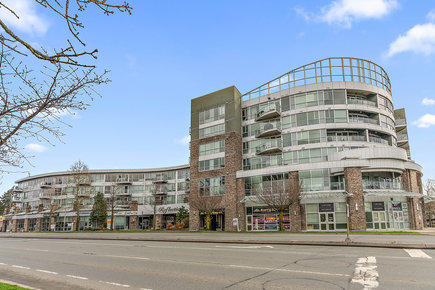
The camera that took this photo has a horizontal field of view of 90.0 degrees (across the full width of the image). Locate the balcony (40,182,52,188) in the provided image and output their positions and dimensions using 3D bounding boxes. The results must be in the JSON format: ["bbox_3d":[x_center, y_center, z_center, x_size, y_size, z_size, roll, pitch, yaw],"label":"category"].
[{"bbox_3d":[-41.000,9.700,52.500,3.300,1.350,1.500,-4,-11,23],"label":"balcony"}]

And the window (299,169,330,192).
[{"bbox_3d":[14.000,5.100,31.000,4.200,3.300,0.200,-3,-10,17],"label":"window"}]

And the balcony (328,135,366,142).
[{"bbox_3d":[18.742,-0.944,31.600,5.600,1.250,1.800,0,-11,0],"label":"balcony"}]

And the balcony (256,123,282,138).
[{"bbox_3d":[7.750,-2.200,33.600,4.000,1.400,1.600,-5,-11,24],"label":"balcony"}]

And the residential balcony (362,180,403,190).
[{"bbox_3d":[22.362,5.456,29.300,5.700,1.300,2.000,1,-11,-6],"label":"residential balcony"}]

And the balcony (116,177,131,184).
[{"bbox_3d":[-21.348,8.148,49.500,3.200,1.500,1.500,-2,-11,8],"label":"balcony"}]

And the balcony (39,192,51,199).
[{"bbox_3d":[-41.313,12.074,52.000,2.900,1.400,1.500,-4,-12,19],"label":"balcony"}]

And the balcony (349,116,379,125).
[{"bbox_3d":[21.100,-3.400,31.500,4.700,1.200,1.400,3,-10,-15],"label":"balcony"}]

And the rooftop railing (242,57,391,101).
[{"bbox_3d":[15.600,-9.800,33.300,23.000,4.200,5.700,0,-10,0],"label":"rooftop railing"}]

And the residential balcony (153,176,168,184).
[{"bbox_3d":[-12.600,7.800,48.000,3.400,1.400,1.500,-3,-10,15],"label":"residential balcony"}]

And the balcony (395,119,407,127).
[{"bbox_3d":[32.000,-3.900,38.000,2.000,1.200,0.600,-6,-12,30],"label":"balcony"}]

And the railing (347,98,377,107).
[{"bbox_3d":[21.260,-6.253,32.000,4.500,1.050,0.400,2,-11,-11],"label":"railing"}]

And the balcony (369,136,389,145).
[{"bbox_3d":[24.204,-0.679,32.800,3.600,1.200,1.600,4,-12,-21],"label":"balcony"}]

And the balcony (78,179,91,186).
[{"bbox_3d":[-30.834,8.753,50.500,2.600,1.500,1.400,-2,-11,13],"label":"balcony"}]

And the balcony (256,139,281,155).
[{"bbox_3d":[7.800,0.300,33.200,4.000,1.400,1.600,-5,-11,24],"label":"balcony"}]

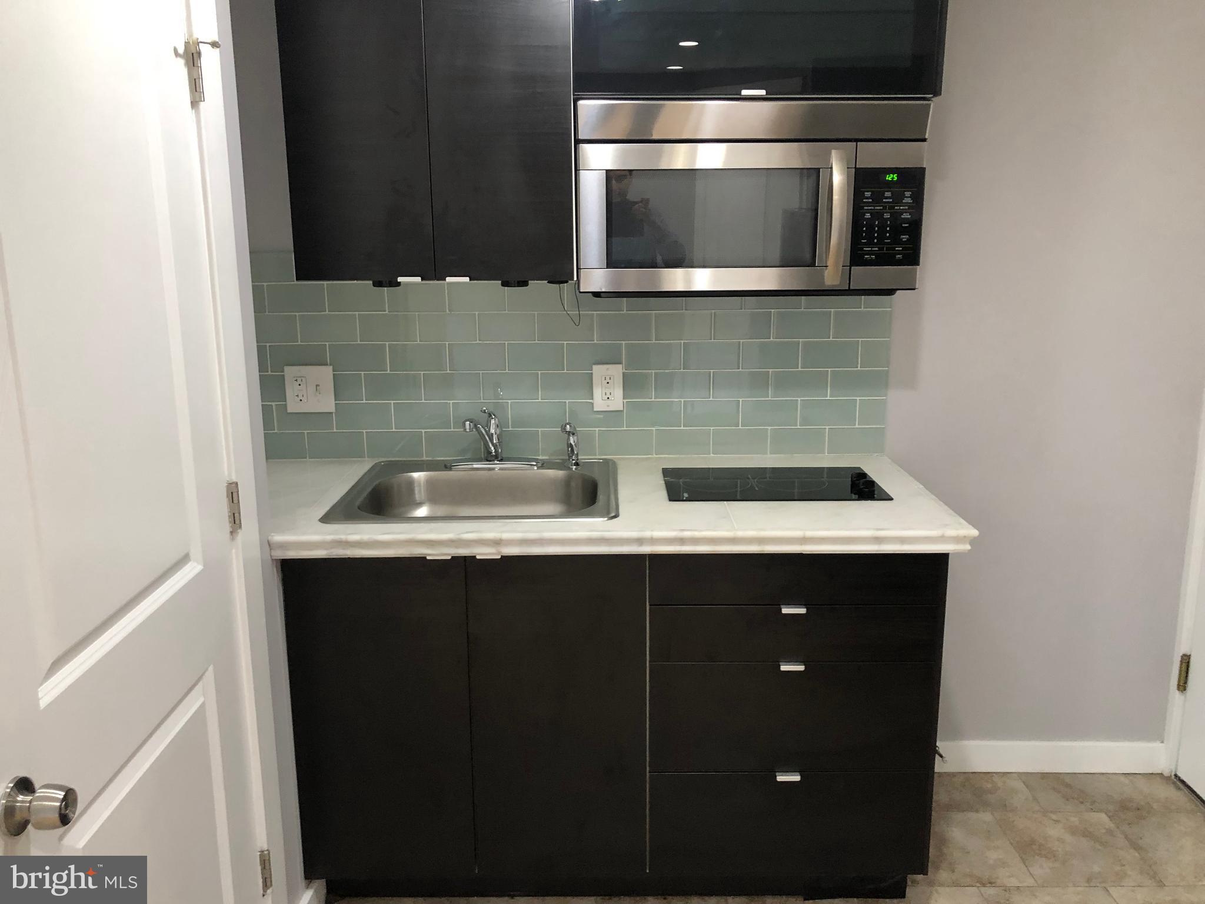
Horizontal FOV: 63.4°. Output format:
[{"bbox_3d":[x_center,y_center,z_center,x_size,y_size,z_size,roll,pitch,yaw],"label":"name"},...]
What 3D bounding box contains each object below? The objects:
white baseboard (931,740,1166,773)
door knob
[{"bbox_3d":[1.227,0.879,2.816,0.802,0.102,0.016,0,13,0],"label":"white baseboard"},{"bbox_3d":[-0.637,0.405,1.116,0.070,0.068,0.068,0,13,0],"label":"door knob"}]

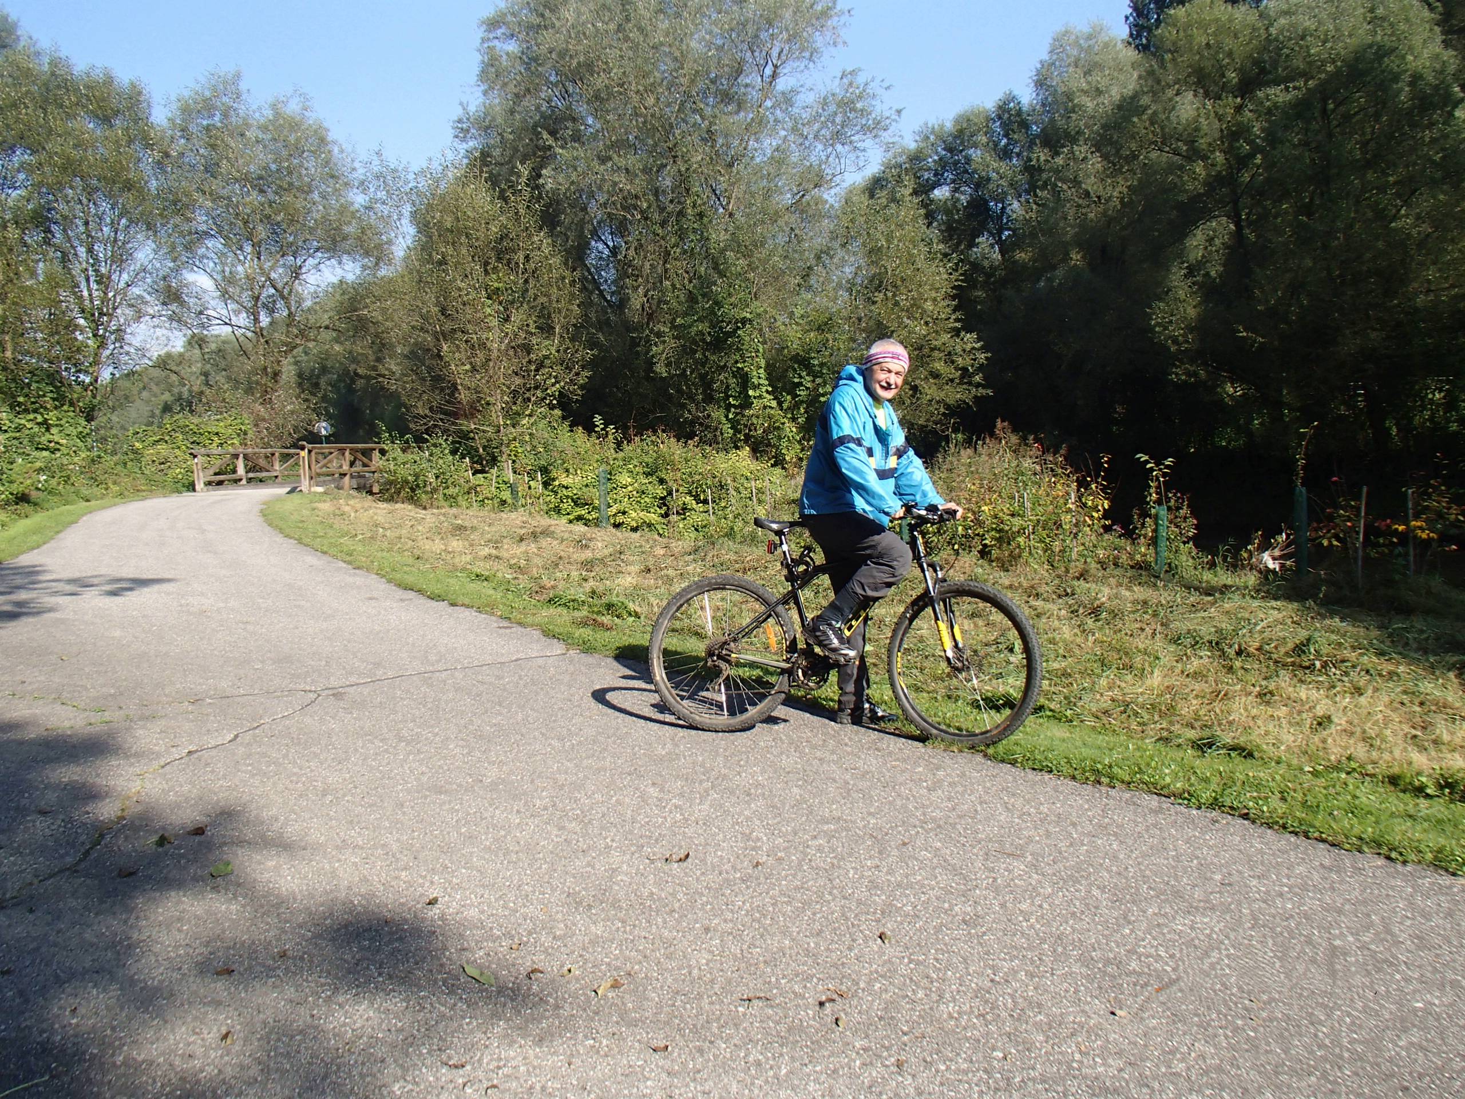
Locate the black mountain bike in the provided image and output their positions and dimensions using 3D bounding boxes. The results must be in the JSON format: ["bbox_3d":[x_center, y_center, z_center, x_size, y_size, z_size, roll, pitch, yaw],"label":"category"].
[{"bbox_3d":[0.452,0.318,5.116,1.730,1.000,0.620,1,2,16],"label":"black mountain bike"}]

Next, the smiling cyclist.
[{"bbox_3d":[0.644,-0.093,5.190,0.600,1.700,0.550,3,8,30],"label":"smiling cyclist"}]

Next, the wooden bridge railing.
[{"bbox_3d":[-10.755,-2.137,29.500,3.000,1.200,7.500,-1,7,0],"label":"wooden bridge railing"}]

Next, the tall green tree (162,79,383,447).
[{"bbox_3d":[-17.493,-10.757,45.000,8.700,14.600,8.700,-4,7,-21],"label":"tall green tree"}]

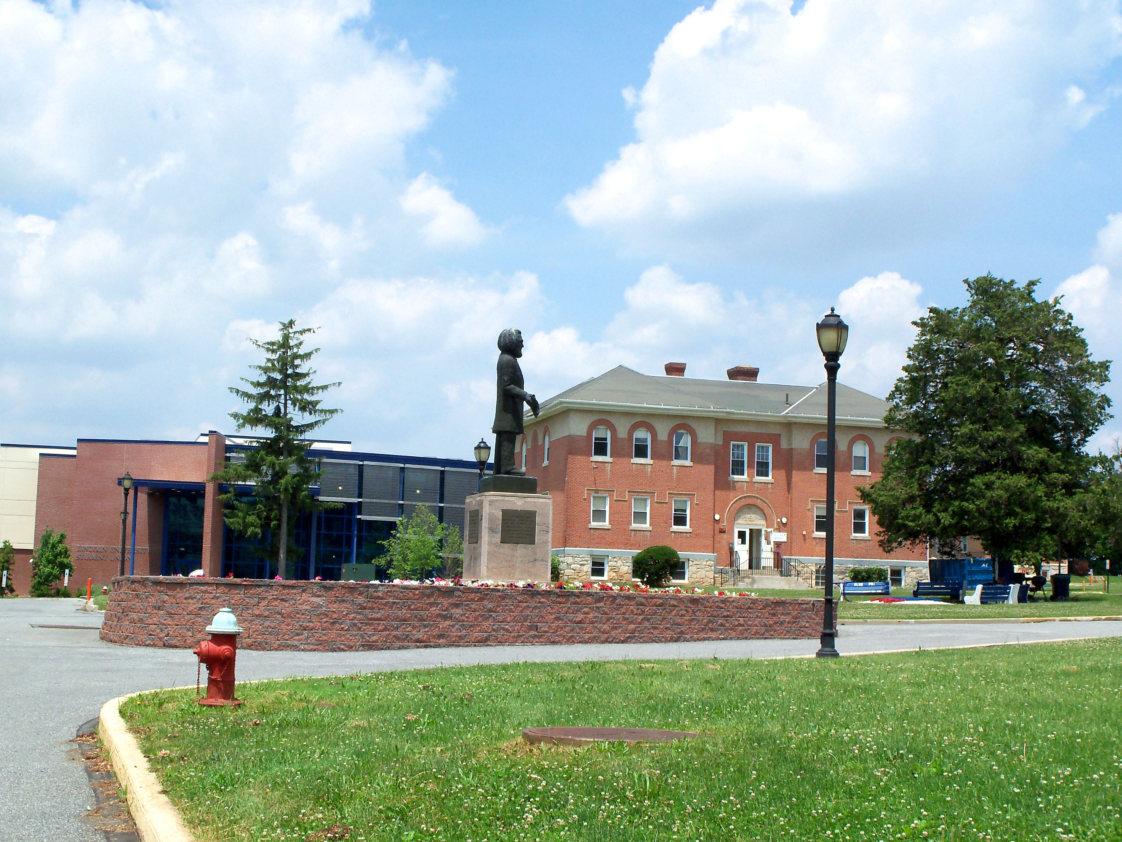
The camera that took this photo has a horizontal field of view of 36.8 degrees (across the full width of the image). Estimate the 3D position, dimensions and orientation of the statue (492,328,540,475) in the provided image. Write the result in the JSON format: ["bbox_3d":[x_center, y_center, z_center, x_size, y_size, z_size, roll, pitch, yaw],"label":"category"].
[{"bbox_3d":[-0.774,-0.331,28.900,0.760,2.470,0.780,3,-6,-16],"label":"statue"}]

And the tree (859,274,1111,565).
[{"bbox_3d":[17.193,0.616,68.373,9.600,13.361,9.400,2,-6,0],"label":"tree"}]

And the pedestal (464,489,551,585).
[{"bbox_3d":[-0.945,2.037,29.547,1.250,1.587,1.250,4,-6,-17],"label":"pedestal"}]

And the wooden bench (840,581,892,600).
[{"bbox_3d":[11.712,6.543,64.710,1.900,0.764,0.650,1,-6,8],"label":"wooden bench"}]

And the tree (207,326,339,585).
[{"bbox_3d":[-9.844,1.322,58.152,4.350,9.826,4.350,2,-6,0],"label":"tree"}]

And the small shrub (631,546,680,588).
[{"bbox_3d":[4.727,7.288,84.163,2.410,2.100,2.200,2,-6,0],"label":"small shrub"}]

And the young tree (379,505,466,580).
[{"bbox_3d":[-4.134,4.012,49.841,2.350,3.080,2.350,2,-6,0],"label":"young tree"}]

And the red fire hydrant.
[{"bbox_3d":[-2.729,1.868,13.383,0.420,0.781,0.390,4,-6,-22],"label":"red fire hydrant"}]

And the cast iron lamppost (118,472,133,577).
[{"bbox_3d":[-15.903,4.062,61.500,0.410,4.400,0.410,3,-6,-16],"label":"cast iron lamppost"}]

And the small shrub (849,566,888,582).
[{"bbox_3d":[16.017,8.146,87.994,2.060,1.150,1.500,3,-6,-16],"label":"small shrub"}]

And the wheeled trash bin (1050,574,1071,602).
[{"bbox_3d":[19.473,6.493,65.746,0.760,1.083,0.620,2,-6,-3],"label":"wheeled trash bin"}]

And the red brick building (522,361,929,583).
[{"bbox_3d":[8.175,3.323,94.611,21.640,12.090,14.660,3,-6,-16],"label":"red brick building"}]

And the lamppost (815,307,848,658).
[{"bbox_3d":[3.521,0.783,22.052,0.410,4.598,0.410,2,-6,0],"label":"lamppost"}]

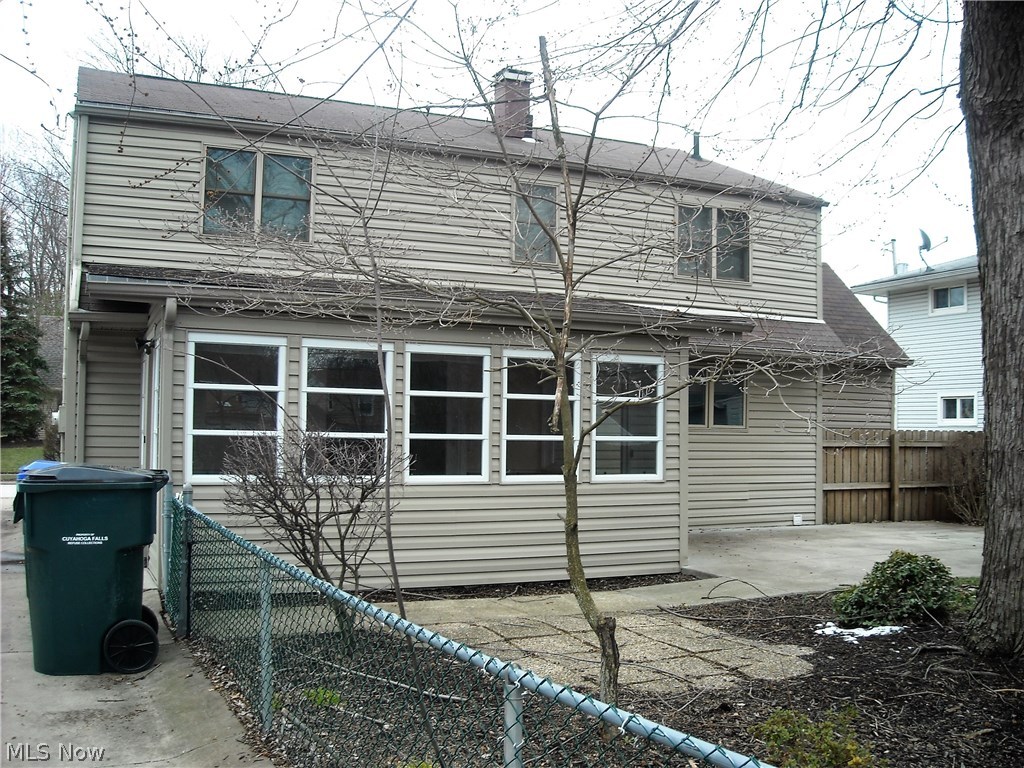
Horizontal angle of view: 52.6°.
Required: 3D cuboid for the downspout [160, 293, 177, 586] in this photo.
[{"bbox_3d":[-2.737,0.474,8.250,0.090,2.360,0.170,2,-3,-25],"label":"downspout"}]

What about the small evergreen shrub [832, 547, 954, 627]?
[{"bbox_3d":[2.697,1.421,7.300,0.850,0.520,0.780,2,-3,-25],"label":"small evergreen shrub"}]

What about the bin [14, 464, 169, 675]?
[{"bbox_3d":[-2.399,1.043,5.920,0.800,1.120,0.700,2,-3,-25],"label":"bin"}]

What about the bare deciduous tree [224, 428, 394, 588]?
[{"bbox_3d":[-1.246,0.989,6.500,1.130,1.400,1.050,2,-3,-25],"label":"bare deciduous tree"}]

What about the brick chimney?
[{"bbox_3d":[0.007,-4.017,14.800,0.460,0.980,0.460,2,-3,-25],"label":"brick chimney"}]

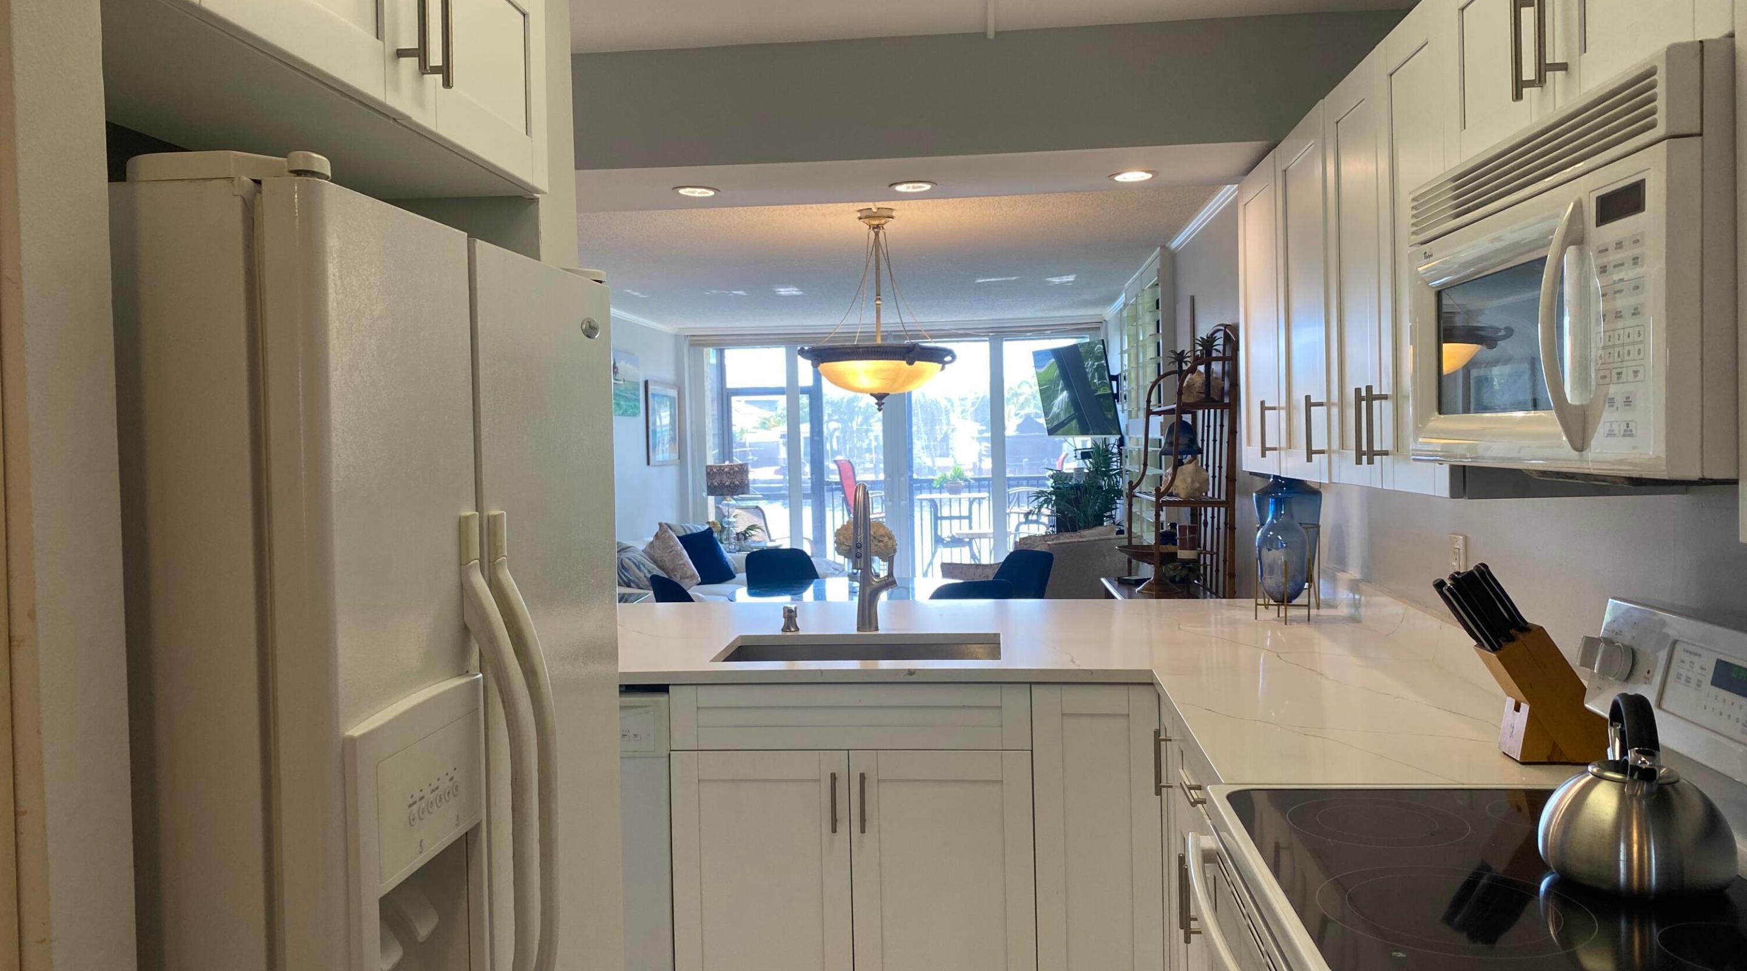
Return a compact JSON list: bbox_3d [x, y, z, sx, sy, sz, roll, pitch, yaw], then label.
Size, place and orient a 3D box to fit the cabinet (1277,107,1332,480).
[{"bbox_3d":[1.079,-0.394,2.802,0.325,0.753,0.441,-1,2,5],"label":"cabinet"}]

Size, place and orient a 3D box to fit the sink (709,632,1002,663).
[{"bbox_3d":[-0.026,0.528,3.304,0.720,0.230,0.450,-1,2,5],"label":"sink"}]

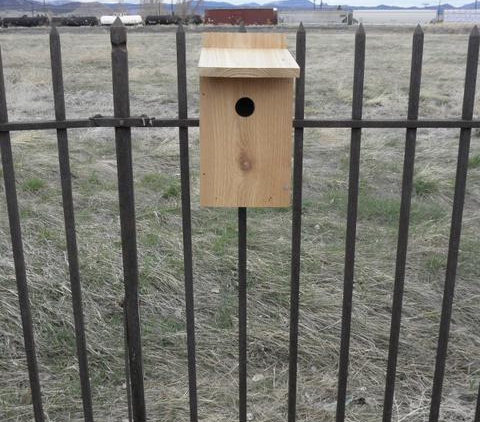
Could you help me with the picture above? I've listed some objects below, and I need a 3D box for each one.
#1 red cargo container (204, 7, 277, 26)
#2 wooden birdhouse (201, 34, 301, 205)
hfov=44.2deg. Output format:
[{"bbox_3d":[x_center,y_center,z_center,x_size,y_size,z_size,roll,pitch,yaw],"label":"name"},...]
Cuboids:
[{"bbox_3d":[0.089,-34.539,105.490,12.500,2.700,2.500,4,18,11],"label":"red cargo container"},{"bbox_3d":[0.013,-0.183,1.222,0.186,0.348,0.231,0,18,-2],"label":"wooden birdhouse"}]

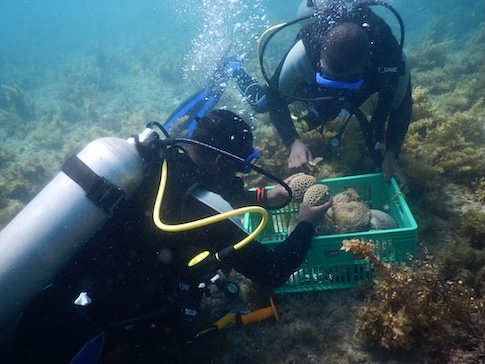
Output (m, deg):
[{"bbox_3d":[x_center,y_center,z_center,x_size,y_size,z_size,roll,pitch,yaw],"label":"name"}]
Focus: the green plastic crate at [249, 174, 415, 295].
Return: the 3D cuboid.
[{"bbox_3d":[0.324,0.207,1.337,0.585,0.271,0.341,-8,31,12],"label":"green plastic crate"}]

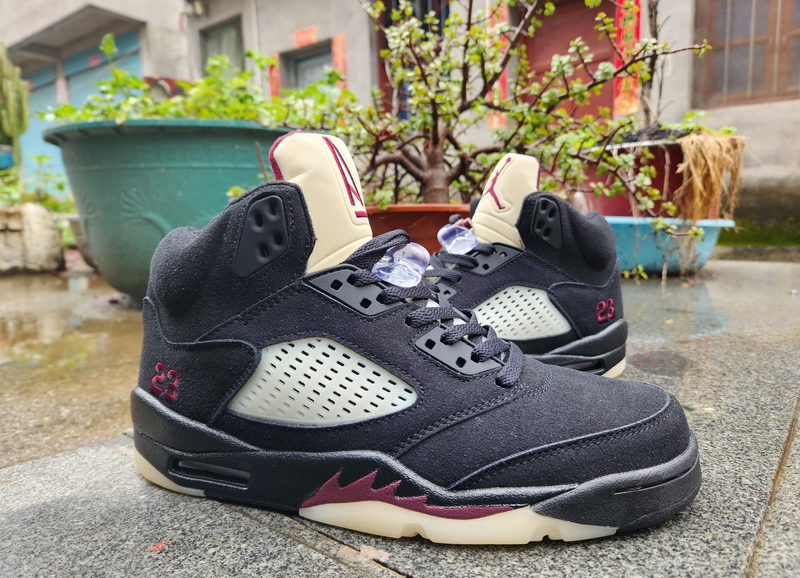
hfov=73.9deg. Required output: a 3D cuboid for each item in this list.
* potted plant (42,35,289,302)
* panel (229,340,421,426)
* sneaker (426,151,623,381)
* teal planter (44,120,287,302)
[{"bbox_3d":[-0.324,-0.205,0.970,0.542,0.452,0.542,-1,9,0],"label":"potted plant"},{"bbox_3d":[-0.037,0.044,0.254,0.090,0.042,0.012,0,-13,3],"label":"panel"},{"bbox_3d":[0.046,-0.013,0.431,0.302,0.188,0.113,-3,9,-13],"label":"sneaker"},{"bbox_3d":[-0.323,-0.124,0.982,0.527,0.288,0.527,-1,9,0],"label":"teal planter"}]

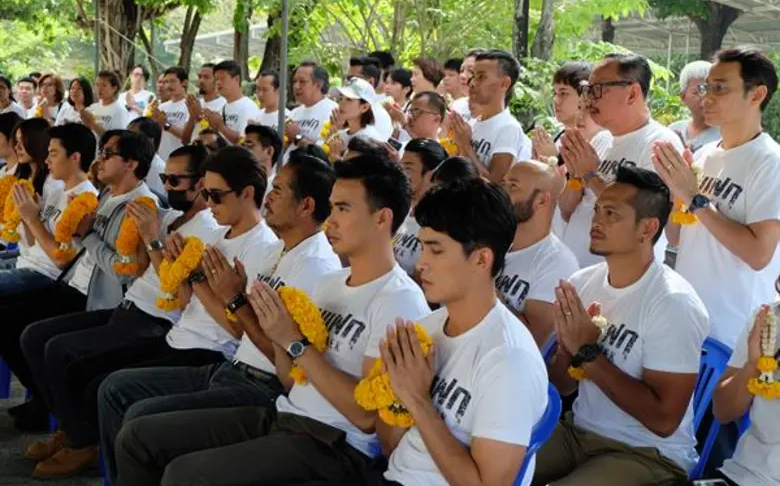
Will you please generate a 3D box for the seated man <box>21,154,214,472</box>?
[{"bbox_3d":[-0.967,0.231,4.157,0.850,1.240,0.520,-1,8,-30],"label":"seated man"}]

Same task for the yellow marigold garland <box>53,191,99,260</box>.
[{"bbox_3d":[-1.309,-0.073,4.600,0.130,0.280,0.160,-4,9,-30],"label":"yellow marigold garland"}]

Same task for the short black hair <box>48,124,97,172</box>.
[{"bbox_3d":[-1.475,-0.443,5.162,0.215,0.210,0.180,-1,8,-30],"label":"short black hair"}]

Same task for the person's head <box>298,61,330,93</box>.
[{"bbox_3d":[-0.471,-1.019,6.800,0.205,0.200,0.175,-5,10,-37],"label":"person's head"}]

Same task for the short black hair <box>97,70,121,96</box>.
[{"bbox_3d":[-2.082,-1.191,8.200,0.170,0.195,0.195,8,11,38],"label":"short black hair"}]

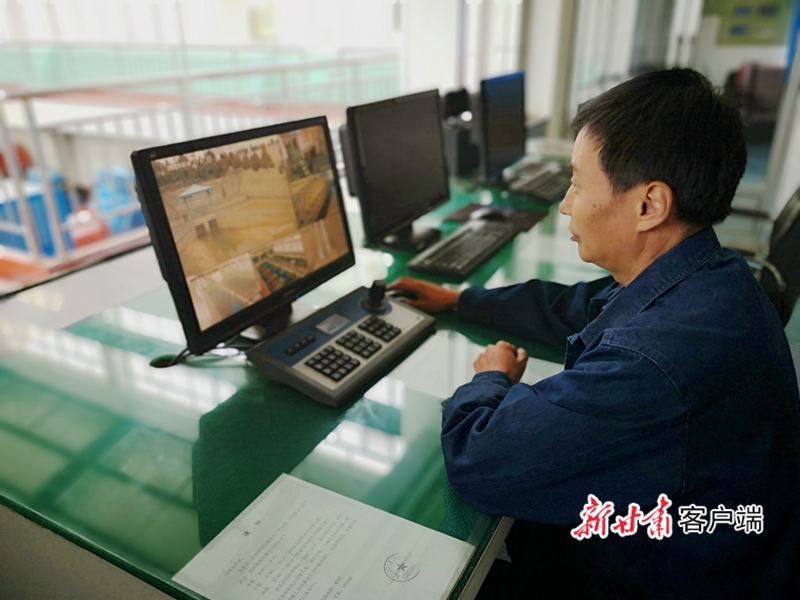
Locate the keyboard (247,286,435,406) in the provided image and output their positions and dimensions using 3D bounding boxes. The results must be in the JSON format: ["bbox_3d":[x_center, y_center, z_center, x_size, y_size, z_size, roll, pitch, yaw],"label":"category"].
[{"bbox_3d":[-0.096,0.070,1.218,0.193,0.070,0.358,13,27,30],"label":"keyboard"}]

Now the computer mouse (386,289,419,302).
[{"bbox_3d":[0.019,-0.011,1.421,0.107,0.036,0.061,13,28,28],"label":"computer mouse"}]

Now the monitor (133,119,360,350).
[{"bbox_3d":[-0.254,-0.121,1.231,0.195,0.414,0.506,12,26,27],"label":"monitor"}]

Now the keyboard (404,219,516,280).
[{"bbox_3d":[0.197,-0.150,1.761,0.160,0.034,0.453,11,26,26],"label":"keyboard"}]

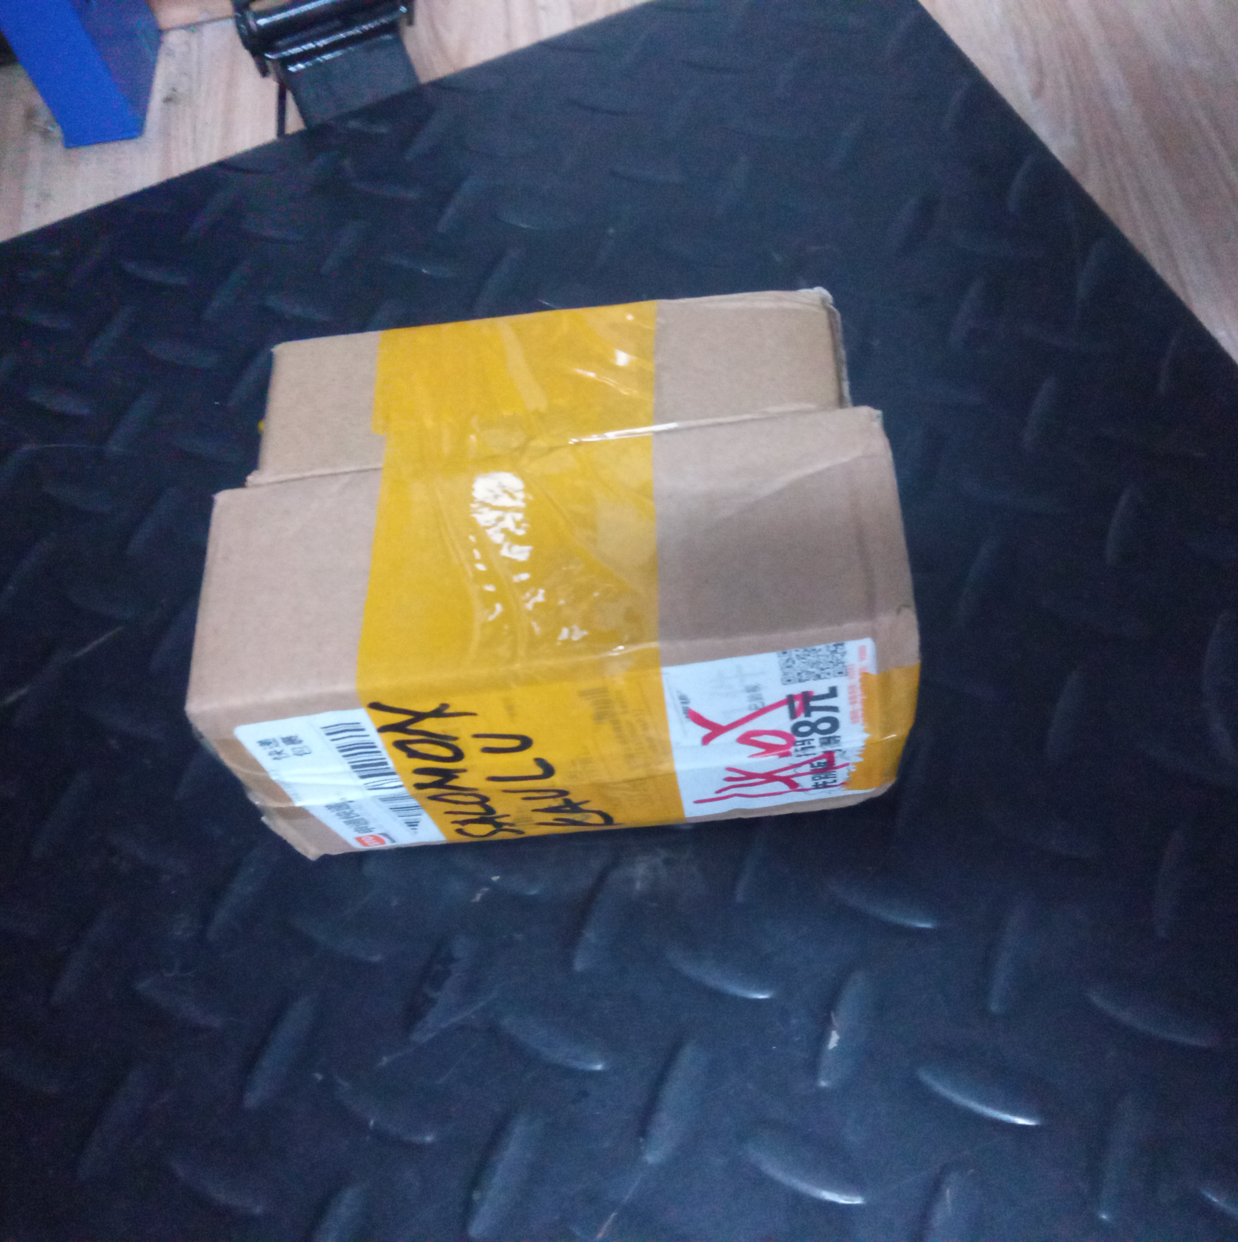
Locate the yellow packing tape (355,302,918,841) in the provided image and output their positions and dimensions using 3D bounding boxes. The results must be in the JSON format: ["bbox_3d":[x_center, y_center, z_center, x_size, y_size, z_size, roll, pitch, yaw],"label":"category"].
[{"bbox_3d":[0.004,-0.013,0.334,0.116,0.087,0.098,-6,58,2],"label":"yellow packing tape"}]

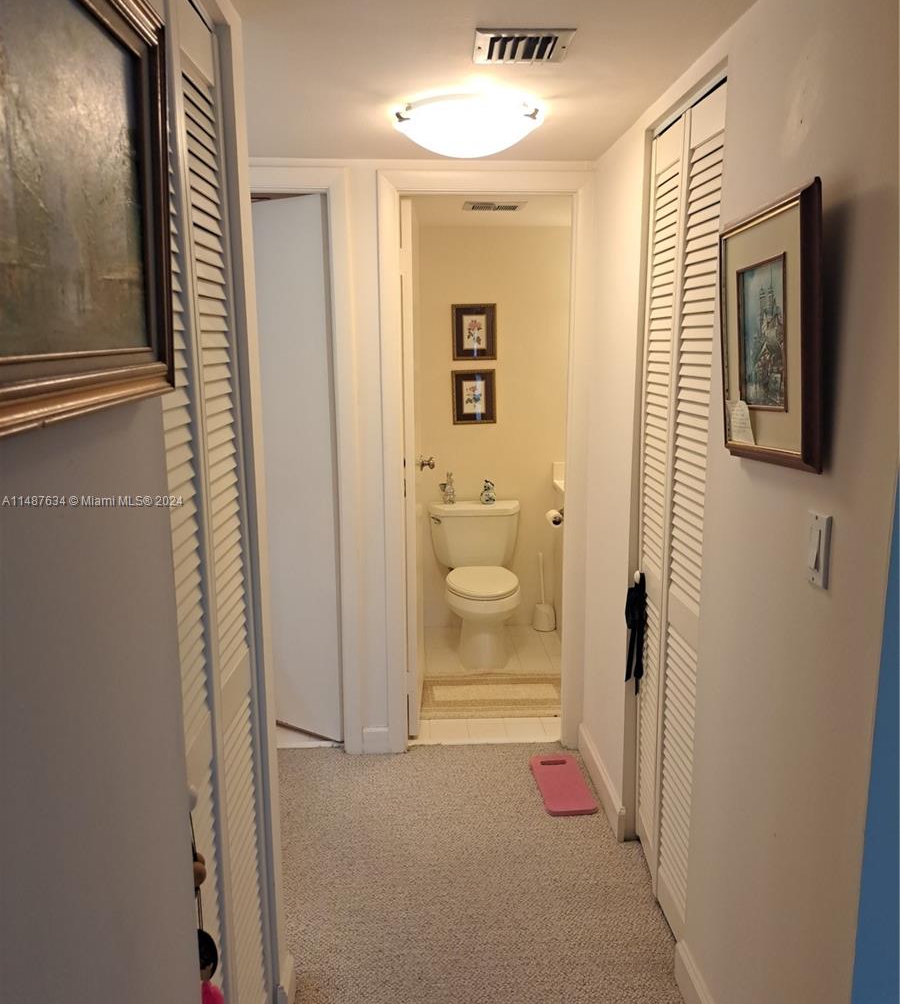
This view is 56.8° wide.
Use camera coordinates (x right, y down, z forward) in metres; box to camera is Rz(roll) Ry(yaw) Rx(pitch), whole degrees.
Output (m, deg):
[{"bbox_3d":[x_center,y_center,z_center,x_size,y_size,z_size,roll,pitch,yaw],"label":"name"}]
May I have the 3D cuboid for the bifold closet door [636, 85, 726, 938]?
[{"bbox_3d":[0.586,0.084,2.139,0.045,2.048,0.591,-1,10,-3],"label":"bifold closet door"}]

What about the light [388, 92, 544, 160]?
[{"bbox_3d":[0.050,-0.973,2.183,0.397,0.133,0.397,-1,10,-3],"label":"light"}]

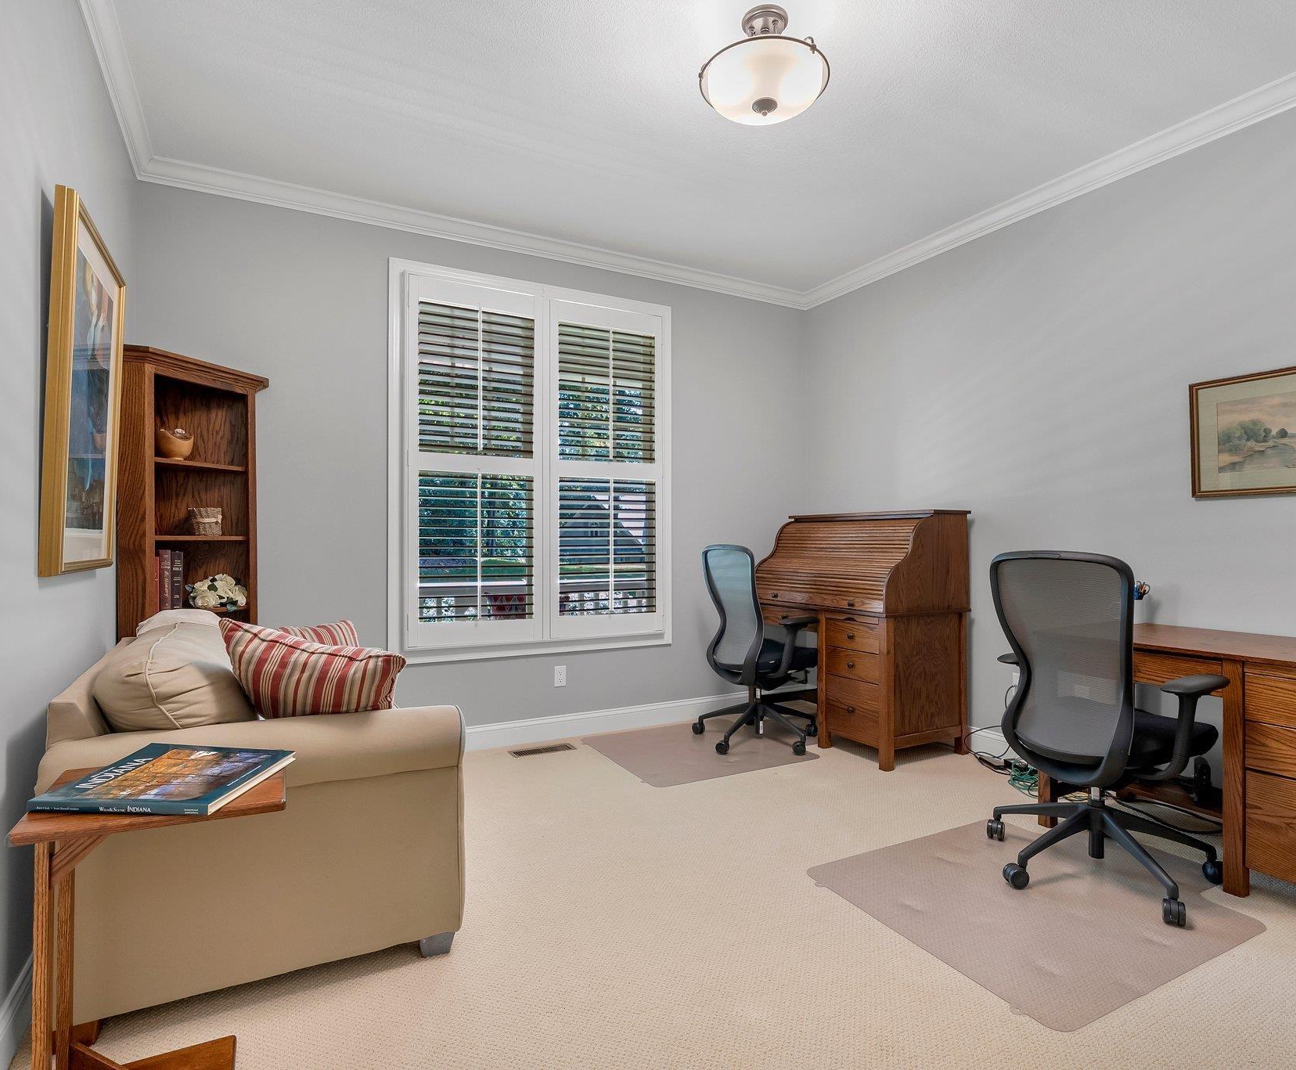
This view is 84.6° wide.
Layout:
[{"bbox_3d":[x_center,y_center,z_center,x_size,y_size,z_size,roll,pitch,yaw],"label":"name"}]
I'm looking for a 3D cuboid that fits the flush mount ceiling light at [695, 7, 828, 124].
[{"bbox_3d":[0.369,-1.468,2.245,0.415,0.297,0.415,0,0,0],"label":"flush mount ceiling light"}]

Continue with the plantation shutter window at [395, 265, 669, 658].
[{"bbox_3d":[-0.561,-0.362,3.900,1.580,2.000,0.100,0,0,-29],"label":"plantation shutter window"}]

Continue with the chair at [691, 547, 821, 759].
[{"bbox_3d":[0.596,0.591,3.903,0.670,1.080,0.670,0,0,-30],"label":"chair"}]

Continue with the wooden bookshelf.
[{"bbox_3d":[-1.980,0.219,2.978,0.430,1.833,0.710,0,0,16],"label":"wooden bookshelf"}]

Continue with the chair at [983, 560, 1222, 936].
[{"bbox_3d":[1.465,0.587,2.367,0.670,1.080,0.680,0,0,-31],"label":"chair"}]

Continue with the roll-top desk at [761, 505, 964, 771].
[{"bbox_3d":[1.138,0.505,4.006,0.635,1.250,1.110,0,0,-29],"label":"roll-top desk"}]

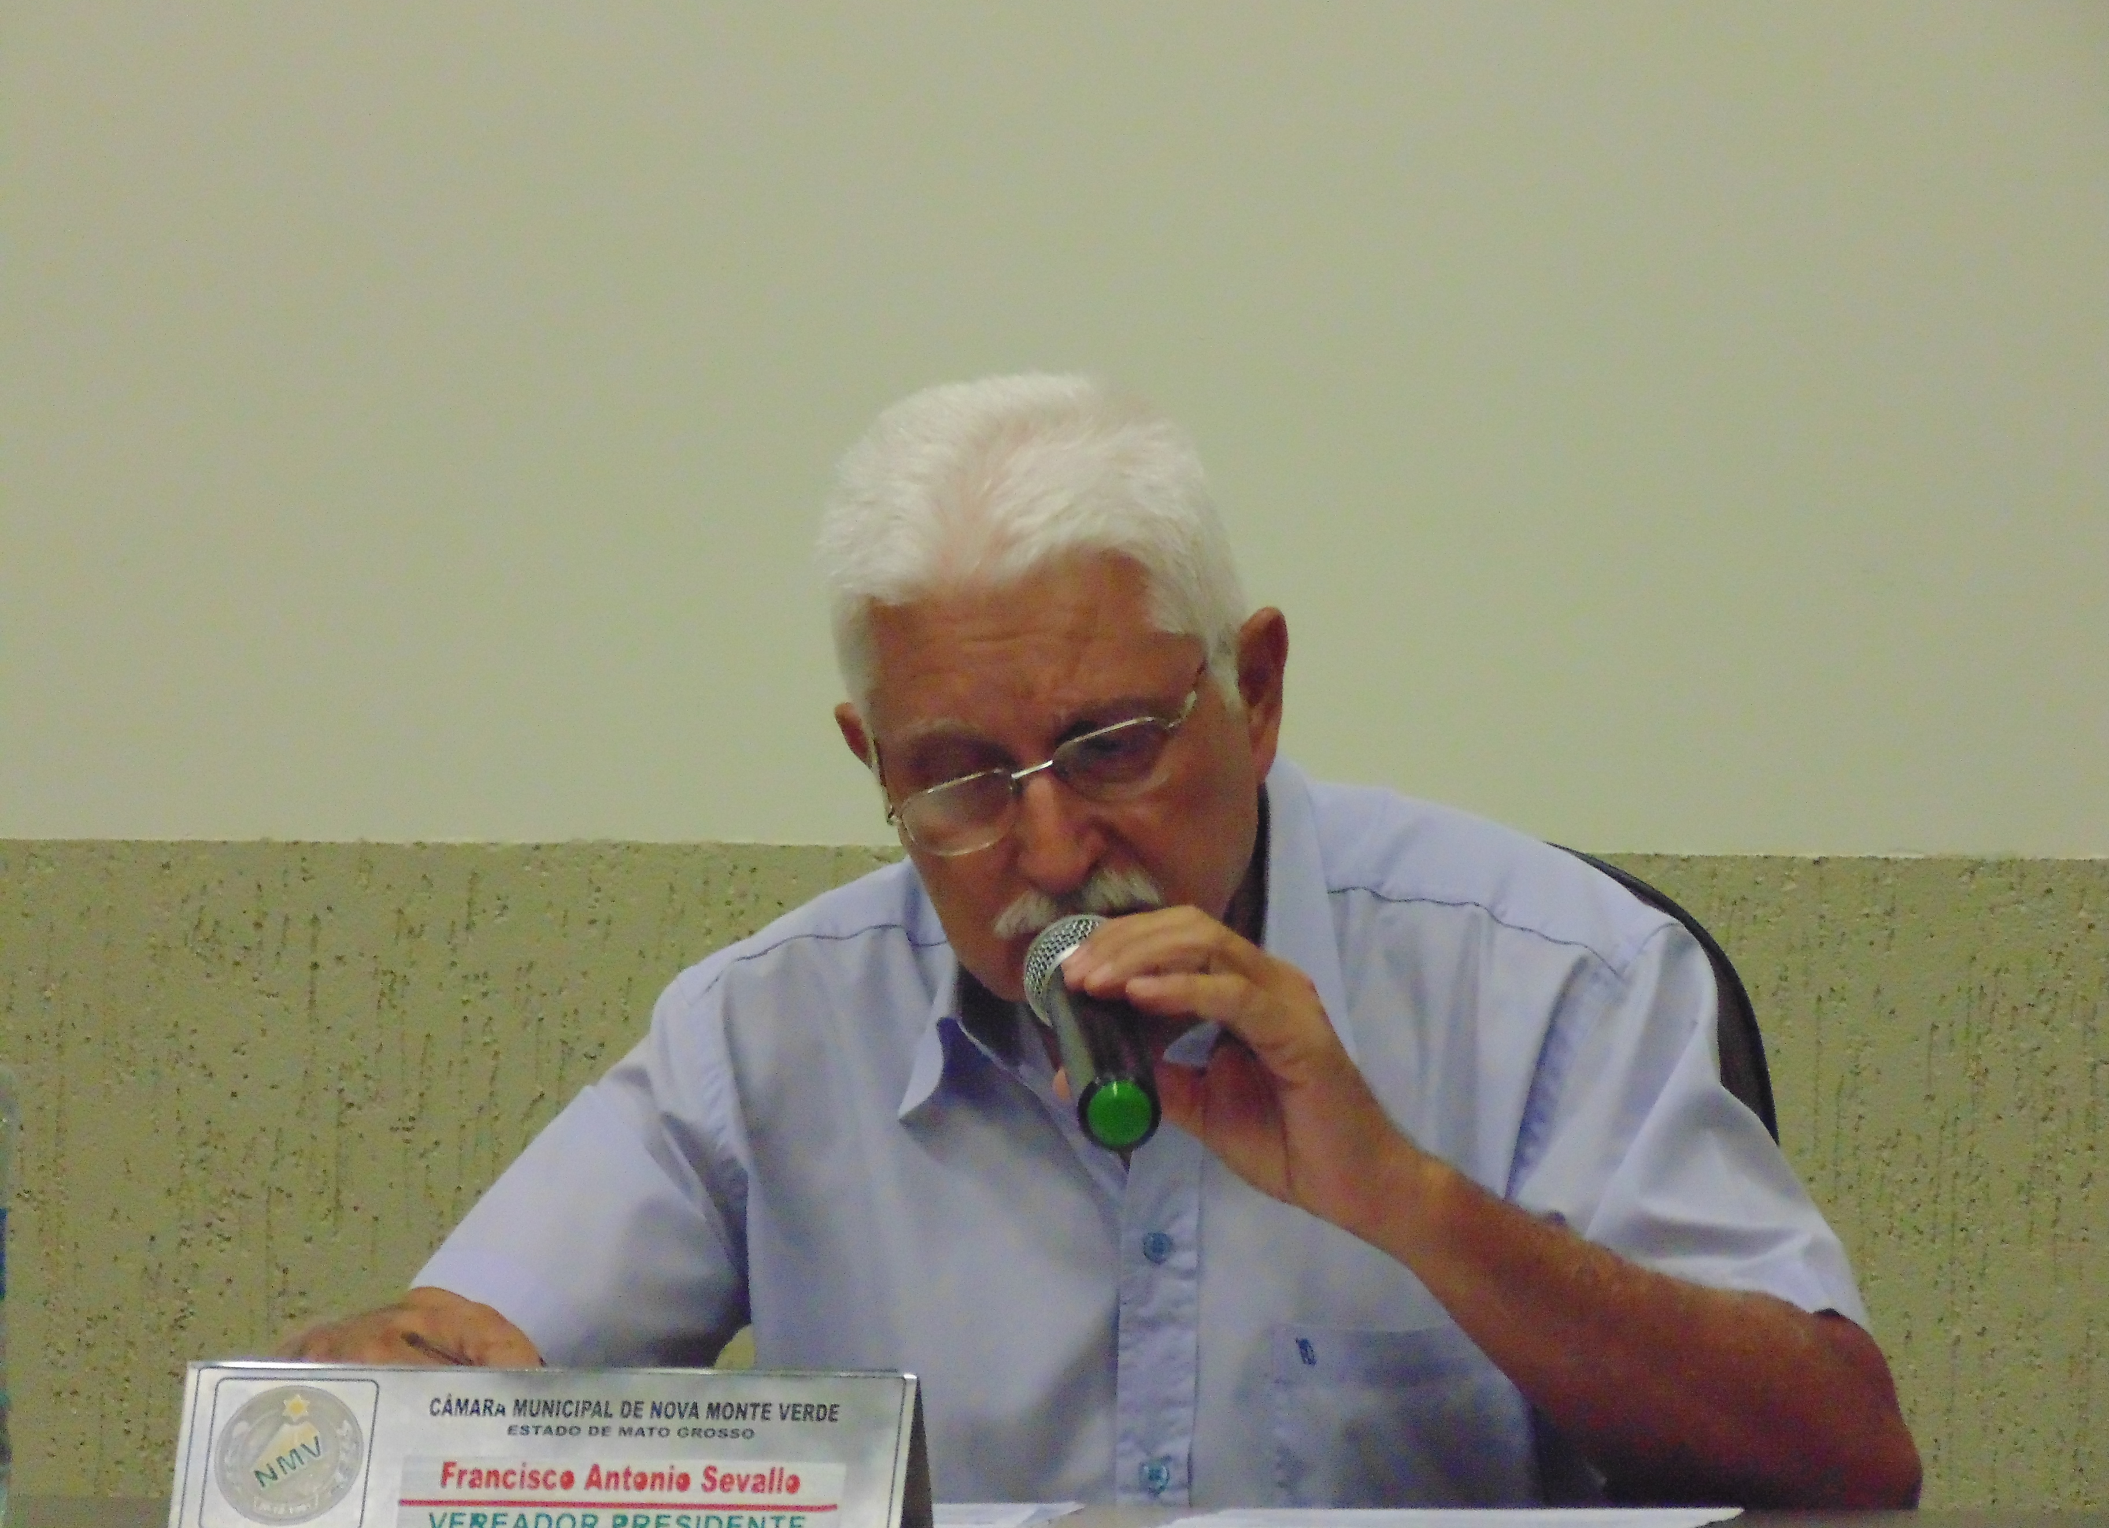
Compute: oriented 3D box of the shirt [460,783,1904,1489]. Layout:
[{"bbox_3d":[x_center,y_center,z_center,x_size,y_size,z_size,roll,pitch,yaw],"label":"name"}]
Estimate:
[{"bbox_3d":[0.040,0.255,7.400,0.620,0.550,0.380,1,10,5],"label":"shirt"}]

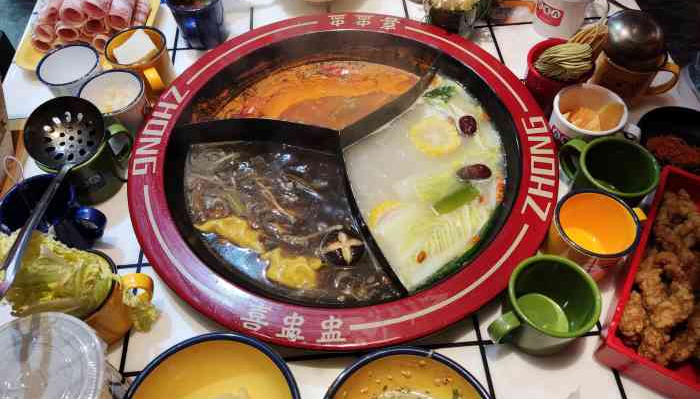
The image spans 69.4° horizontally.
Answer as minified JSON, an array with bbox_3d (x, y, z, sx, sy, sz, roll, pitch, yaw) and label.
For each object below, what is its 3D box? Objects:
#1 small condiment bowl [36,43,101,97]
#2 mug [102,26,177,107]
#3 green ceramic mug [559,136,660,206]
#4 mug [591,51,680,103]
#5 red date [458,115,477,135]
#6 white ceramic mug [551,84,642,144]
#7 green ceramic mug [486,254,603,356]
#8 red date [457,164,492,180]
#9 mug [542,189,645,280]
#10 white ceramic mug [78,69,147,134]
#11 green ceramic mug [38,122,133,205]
[{"bbox_3d":[-0.341,-0.149,0.637,0.073,0.056,0.073,-5,56,-1],"label":"small condiment bowl"},{"bbox_3d":[-0.255,-0.164,0.640,0.072,0.063,0.092,-27,59,-15],"label":"mug"},{"bbox_3d":[0.251,-0.024,0.509,0.070,0.061,0.091,-33,61,-18],"label":"green ceramic mug"},{"bbox_3d":[0.329,-0.146,0.587,0.091,0.061,0.070,10,58,9],"label":"mug"},{"bbox_3d":[0.144,-0.091,0.621,0.022,0.021,0.028,-5,56,-1],"label":"red date"},{"bbox_3d":[0.267,-0.076,0.562,0.096,0.063,0.075,15,58,12],"label":"white ceramic mug"},{"bbox_3d":[0.158,0.097,0.432,0.091,0.061,0.070,-22,59,-12],"label":"green ceramic mug"},{"bbox_3d":[0.134,-0.030,0.544,0.037,0.018,0.019,-8,57,-3],"label":"red date"},{"bbox_3d":[0.238,0.037,0.489,0.091,0.061,0.071,-13,57,-7],"label":"mug"},{"bbox_3d":[-0.275,-0.102,0.602,0.075,0.059,0.086,21,60,15],"label":"white ceramic mug"},{"bbox_3d":[-0.284,-0.044,0.559,0.096,0.067,0.075,-22,58,-12],"label":"green ceramic mug"}]

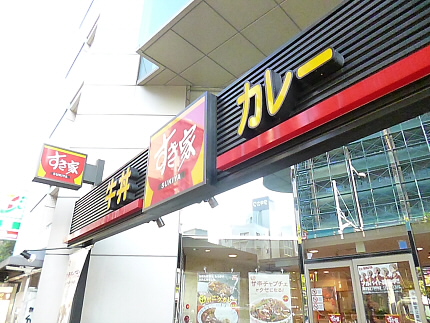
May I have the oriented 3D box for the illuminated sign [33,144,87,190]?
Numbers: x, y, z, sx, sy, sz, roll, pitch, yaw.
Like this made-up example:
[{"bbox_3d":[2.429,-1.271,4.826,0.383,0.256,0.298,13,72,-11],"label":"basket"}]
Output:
[{"bbox_3d":[-2.791,0.116,5.398,0.750,0.620,0.230,18,-29,-35],"label":"illuminated sign"}]

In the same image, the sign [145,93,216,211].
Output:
[{"bbox_3d":[-0.373,-0.044,3.067,0.120,0.930,1.140,18,-29,-35],"label":"sign"}]

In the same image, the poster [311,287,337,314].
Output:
[{"bbox_3d":[2.097,2.660,5.738,0.020,0.410,0.480,21,-31,-40],"label":"poster"}]

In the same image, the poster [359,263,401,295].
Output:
[{"bbox_3d":[2.859,2.035,5.152,0.020,0.450,0.640,21,-31,-40],"label":"poster"}]

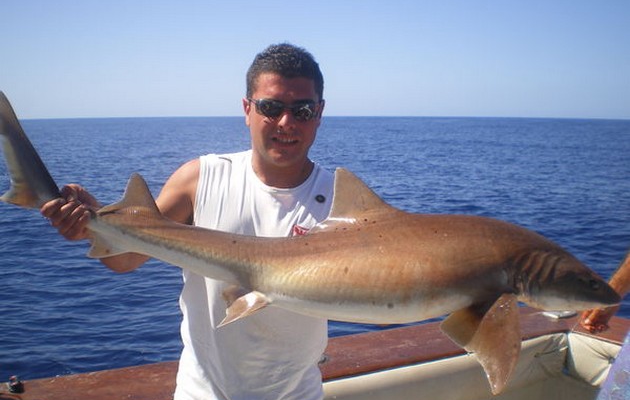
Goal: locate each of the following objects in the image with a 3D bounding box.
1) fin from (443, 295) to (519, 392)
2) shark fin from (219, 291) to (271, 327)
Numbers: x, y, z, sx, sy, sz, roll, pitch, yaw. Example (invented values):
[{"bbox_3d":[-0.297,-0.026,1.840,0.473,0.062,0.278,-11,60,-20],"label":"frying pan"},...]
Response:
[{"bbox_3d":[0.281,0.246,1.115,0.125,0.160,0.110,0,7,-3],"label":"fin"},{"bbox_3d":[-0.119,0.187,1.120,0.090,0.045,0.050,-18,7,2],"label":"shark fin"}]

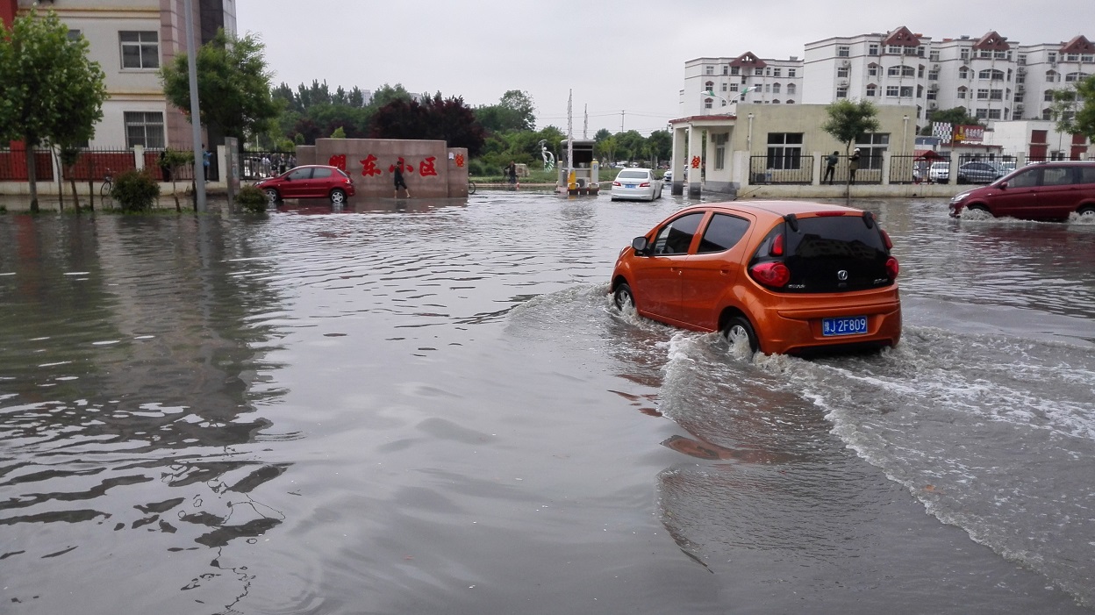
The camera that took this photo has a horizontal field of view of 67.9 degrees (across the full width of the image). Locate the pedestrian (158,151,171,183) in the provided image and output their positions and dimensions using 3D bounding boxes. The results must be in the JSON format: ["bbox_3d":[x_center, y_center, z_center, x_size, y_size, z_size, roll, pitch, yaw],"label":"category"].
[{"bbox_3d":[-16.819,-6.235,35.774,0.520,1.520,0.420,0,10,0],"label":"pedestrian"}]

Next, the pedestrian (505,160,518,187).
[{"bbox_3d":[-2.418,-8.901,53.854,0.550,1.680,0.450,2,10,8],"label":"pedestrian"}]

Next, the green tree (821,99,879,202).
[{"bbox_3d":[12.536,-6.403,33.248,2.350,4.053,2.350,4,11,20],"label":"green tree"}]

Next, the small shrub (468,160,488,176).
[{"bbox_3d":[-5.654,-11.166,65.056,1.826,1.315,1.644,0,10,0],"label":"small shrub"}]

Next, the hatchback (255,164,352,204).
[{"bbox_3d":[-8.869,-4.554,30.302,3.840,1.430,1.650,1,10,3],"label":"hatchback"}]

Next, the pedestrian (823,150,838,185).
[{"bbox_3d":[12.387,-6.114,35.469,0.620,1.520,0.450,0,10,0],"label":"pedestrian"}]

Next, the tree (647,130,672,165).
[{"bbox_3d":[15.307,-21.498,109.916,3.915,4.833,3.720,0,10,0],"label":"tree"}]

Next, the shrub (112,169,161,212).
[{"bbox_3d":[-12.506,-3.546,24.673,1.462,1.306,1.388,0,10,0],"label":"shrub"}]

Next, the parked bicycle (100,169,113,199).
[{"bbox_3d":[-18.411,-5.302,34.735,0.550,1.060,1.650,6,11,29],"label":"parked bicycle"}]

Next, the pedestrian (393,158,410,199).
[{"bbox_3d":[-6.523,-5.686,36.158,0.680,1.639,0.500,0,10,-3],"label":"pedestrian"}]

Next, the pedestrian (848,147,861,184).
[{"bbox_3d":[13.962,-6.389,36.858,0.500,1.635,0.500,6,11,29],"label":"pedestrian"}]

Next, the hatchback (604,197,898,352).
[{"bbox_3d":[1.970,-0.405,8.580,1.640,1.470,3.530,-3,11,-20],"label":"hatchback"}]

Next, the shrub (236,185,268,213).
[{"bbox_3d":[-9.458,-3.476,25.926,1.060,0.847,1.060,-5,11,-26],"label":"shrub"}]

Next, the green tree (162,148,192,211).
[{"bbox_3d":[-11.214,-3.860,24.615,1.037,1.918,0.985,0,10,0],"label":"green tree"}]

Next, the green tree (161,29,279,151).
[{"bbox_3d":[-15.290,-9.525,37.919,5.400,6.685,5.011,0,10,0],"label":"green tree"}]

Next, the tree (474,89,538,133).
[{"bbox_3d":[-3.757,-15.702,74.295,5.700,8.124,5.700,0,10,0],"label":"tree"}]

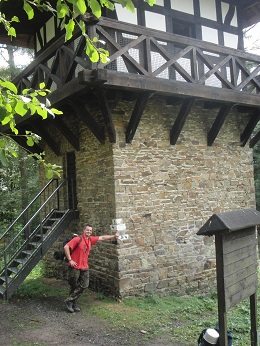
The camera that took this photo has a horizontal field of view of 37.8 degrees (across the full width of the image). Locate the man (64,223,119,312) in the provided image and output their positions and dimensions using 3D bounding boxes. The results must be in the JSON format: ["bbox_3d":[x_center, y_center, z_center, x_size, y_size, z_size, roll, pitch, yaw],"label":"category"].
[{"bbox_3d":[-0.770,1.920,7.750,1.130,1.720,0.450,0,-4,-32],"label":"man"}]

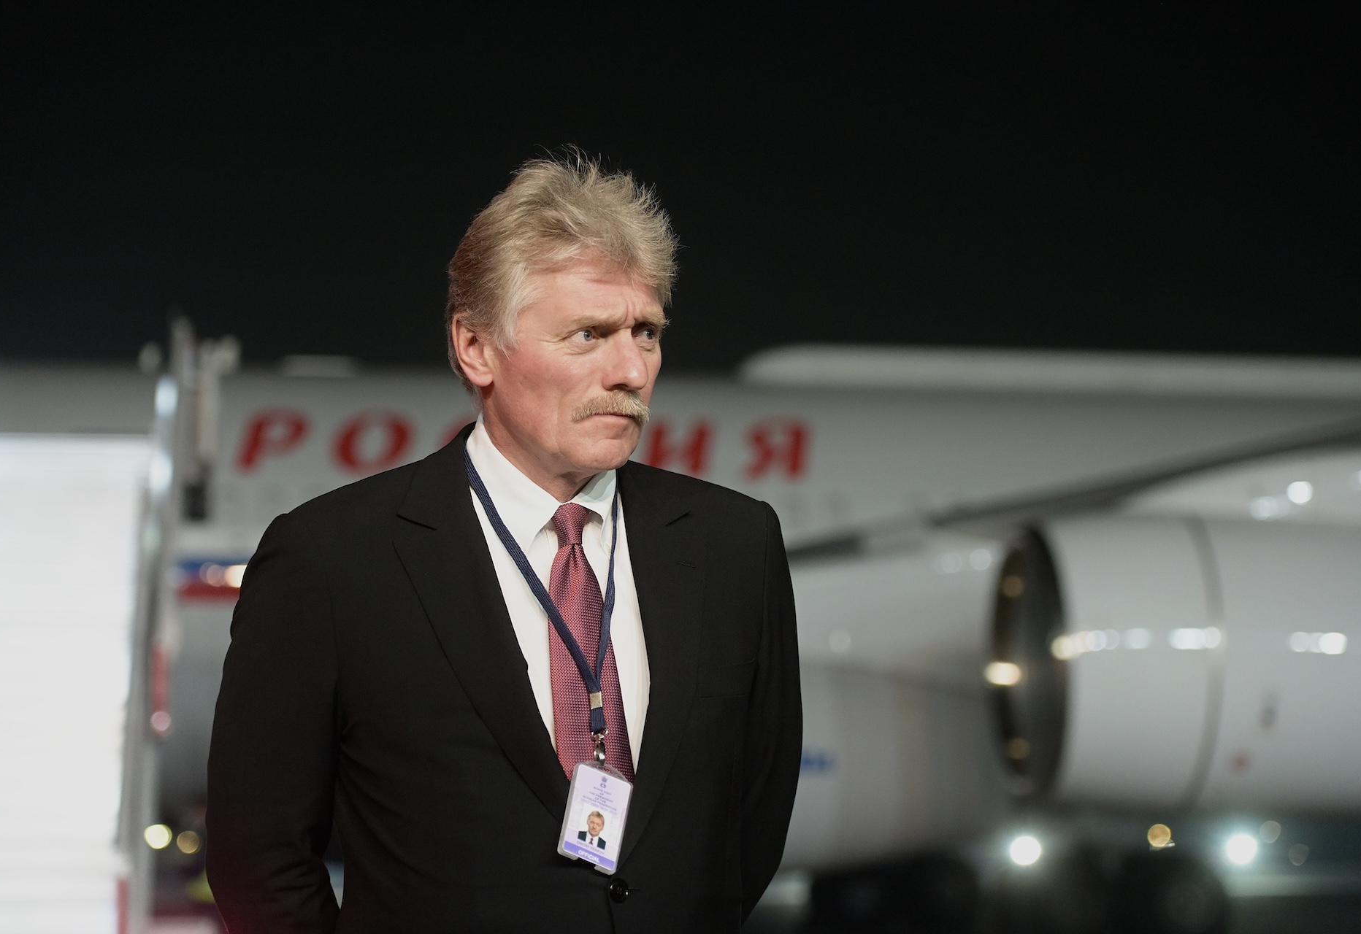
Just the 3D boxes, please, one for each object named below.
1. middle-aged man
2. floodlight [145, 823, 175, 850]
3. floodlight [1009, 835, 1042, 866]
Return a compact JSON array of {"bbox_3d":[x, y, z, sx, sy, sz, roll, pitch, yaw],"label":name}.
[{"bbox_3d":[-0.145,0.620,2.302,0.550,1.810,0.350,4,-8,-28],"label":"middle-aged man"},{"bbox_3d":[-8.033,5.690,42.000,0.400,0.400,0.280,1,-8,-8],"label":"floodlight"},{"bbox_3d":[5.705,6.340,45.000,0.450,0.450,0.300,-1,-8,5],"label":"floodlight"}]

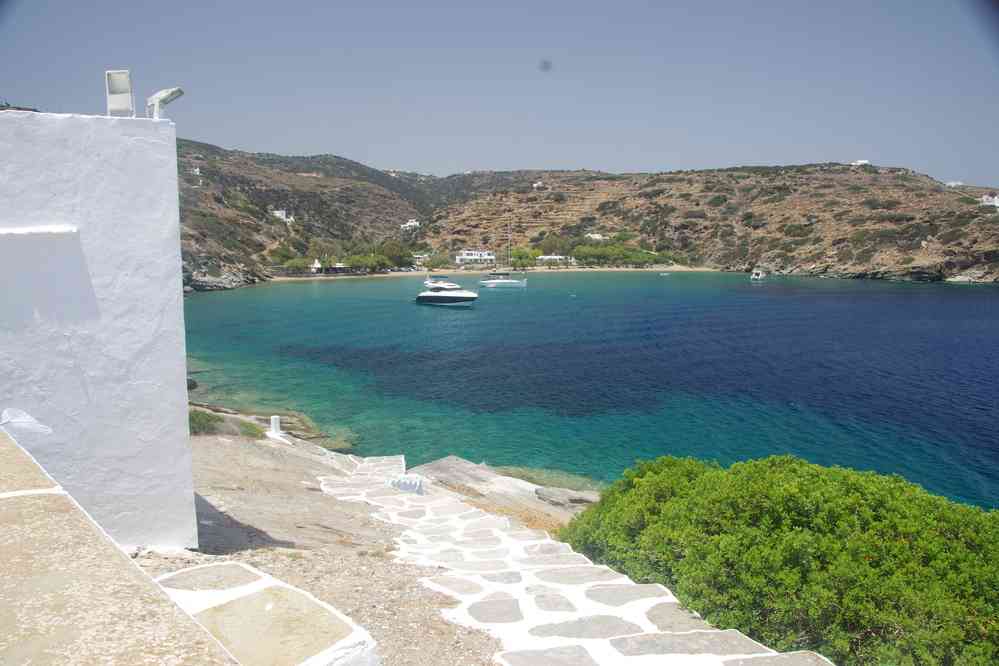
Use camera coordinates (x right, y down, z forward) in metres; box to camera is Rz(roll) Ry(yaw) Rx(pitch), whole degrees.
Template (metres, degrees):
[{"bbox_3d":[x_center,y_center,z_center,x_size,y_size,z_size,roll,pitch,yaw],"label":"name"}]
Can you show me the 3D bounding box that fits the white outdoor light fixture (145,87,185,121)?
[{"bbox_3d":[-2.586,-1.777,5.800,0.250,0.250,0.200,-5,9,-36],"label":"white outdoor light fixture"}]

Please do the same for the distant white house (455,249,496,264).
[{"bbox_3d":[-10.037,-32.248,320.000,17.000,5.900,9.000,-1,7,-9],"label":"distant white house"}]

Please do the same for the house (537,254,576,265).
[{"bbox_3d":[24.042,-30.790,316.000,16.500,4.000,8.000,-1,7,-6],"label":"house"}]

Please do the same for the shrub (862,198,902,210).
[{"bbox_3d":[168.700,-56.600,330.000,16.000,4.400,8.000,3,8,24],"label":"shrub"}]

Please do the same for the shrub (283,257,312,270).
[{"bbox_3d":[-70.641,-24.305,262.000,10.000,4.700,8.000,-1,7,-11],"label":"shrub"}]

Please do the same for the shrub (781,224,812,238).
[{"bbox_3d":[118.532,-40.571,298.000,12.000,4.800,8.000,3,8,21],"label":"shrub"}]

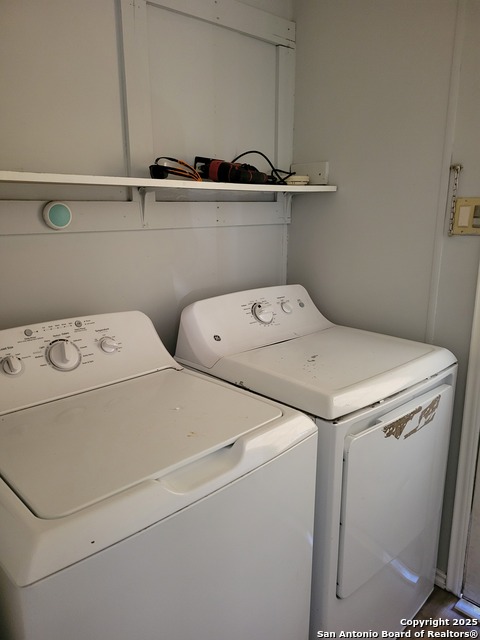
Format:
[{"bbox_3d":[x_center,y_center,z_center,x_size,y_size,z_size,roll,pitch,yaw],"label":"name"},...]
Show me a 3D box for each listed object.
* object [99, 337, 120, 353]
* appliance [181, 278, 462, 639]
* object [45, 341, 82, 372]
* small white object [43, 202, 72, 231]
[{"bbox_3d":[-0.361,0.066,1.335,0.050,0.050,0.028,-13,-17,-43],"label":"object"},{"bbox_3d":[0.251,0.473,1.706,0.670,1.079,0.685,-12,17,-40],"label":"appliance"},{"bbox_3d":[-0.454,0.088,1.250,0.080,0.080,0.030,-13,-17,-43],"label":"object"},{"bbox_3d":[-0.506,-0.292,1.349,0.080,0.080,0.027,-12,18,-42],"label":"small white object"}]

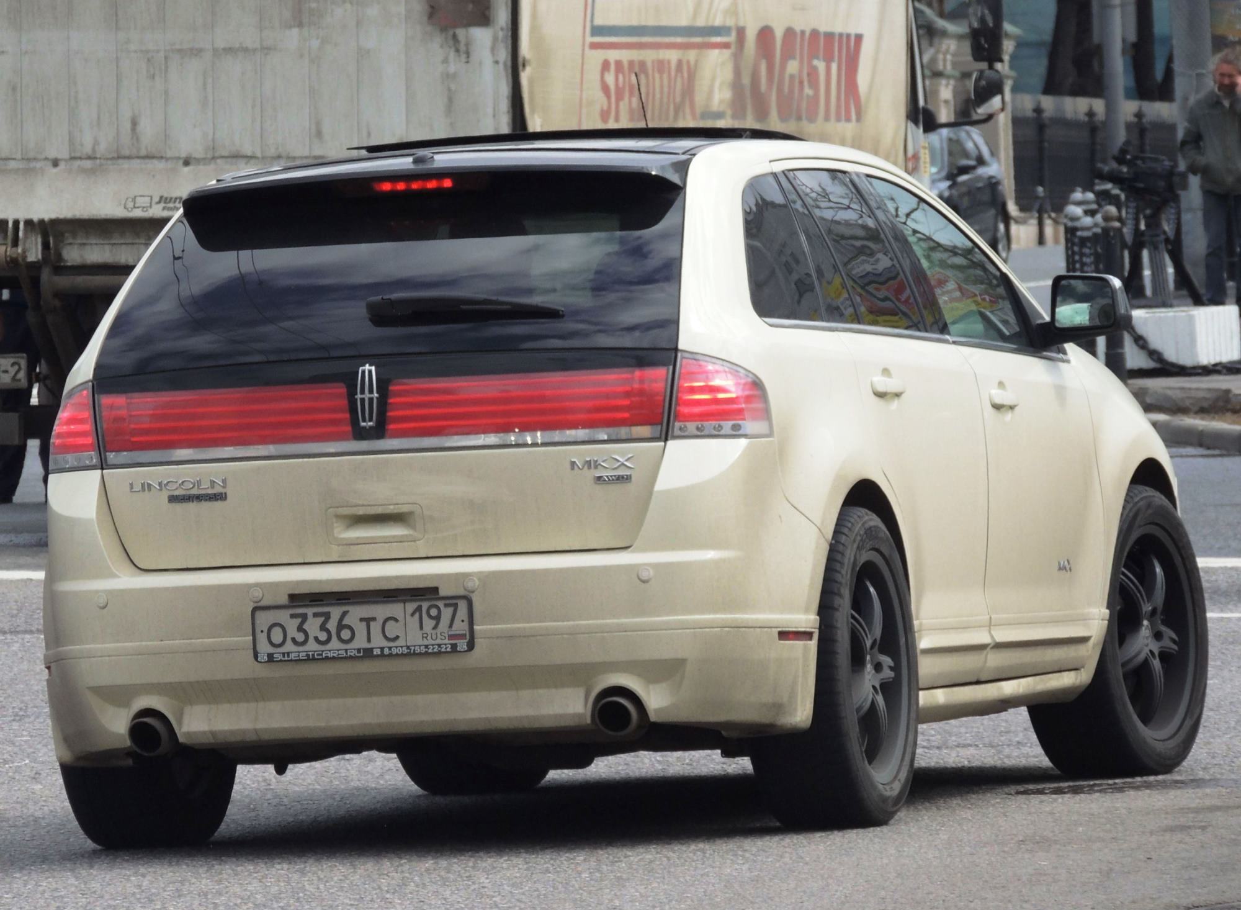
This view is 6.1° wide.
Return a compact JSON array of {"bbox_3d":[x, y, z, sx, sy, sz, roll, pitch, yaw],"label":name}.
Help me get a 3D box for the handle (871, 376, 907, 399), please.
[{"bbox_3d":[0.638,-0.160,27.719,0.045,0.045,0.220,-3,0,16],"label":"handle"}]

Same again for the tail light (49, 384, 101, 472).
[{"bbox_3d":[-1.274,-0.066,27.274,0.190,0.200,0.280,-3,0,16],"label":"tail light"}]

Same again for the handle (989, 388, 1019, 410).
[{"bbox_3d":[0.951,-0.140,28.897,0.050,0.050,0.200,-3,0,16],"label":"handle"}]

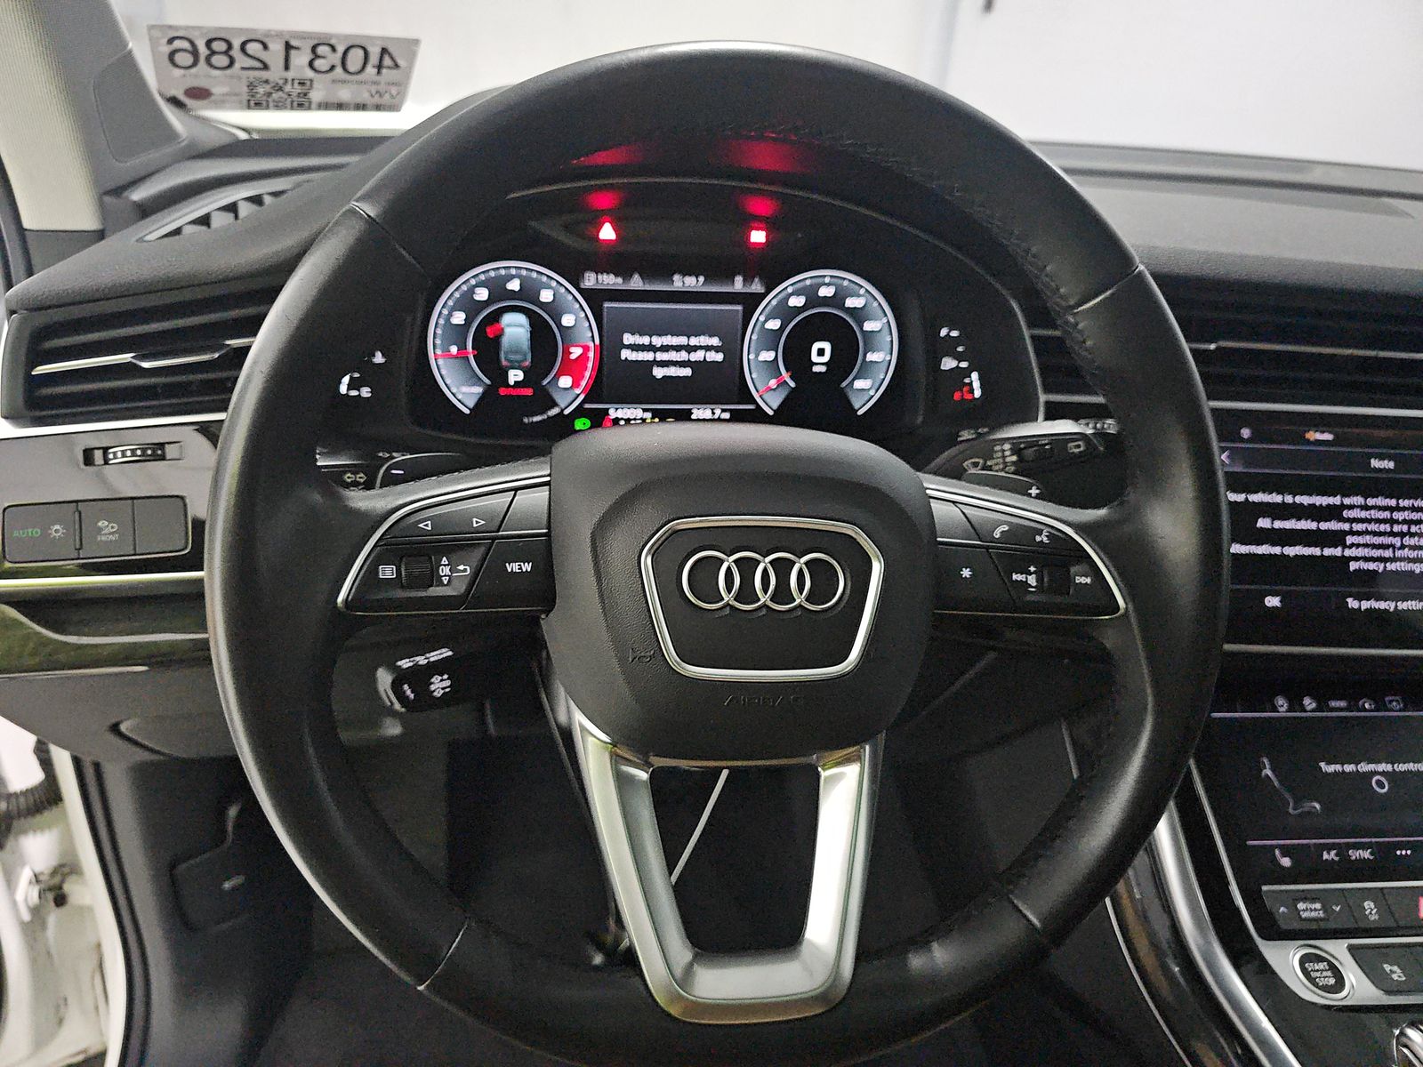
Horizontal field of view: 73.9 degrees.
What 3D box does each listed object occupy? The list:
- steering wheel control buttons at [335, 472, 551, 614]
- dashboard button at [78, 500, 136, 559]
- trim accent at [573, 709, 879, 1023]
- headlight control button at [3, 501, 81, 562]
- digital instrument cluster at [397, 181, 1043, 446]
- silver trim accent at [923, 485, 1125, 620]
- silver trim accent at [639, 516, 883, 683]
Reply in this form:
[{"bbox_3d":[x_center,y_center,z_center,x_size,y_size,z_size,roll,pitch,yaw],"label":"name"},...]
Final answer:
[{"bbox_3d":[-0.095,0.003,0.346,0.075,0.055,0.019,1,-14,-17],"label":"steering wheel control buttons"},{"bbox_3d":[-0.295,-0.002,0.464,0.025,0.027,0.010,-4,2,-10],"label":"dashboard button"},{"bbox_3d":[0.013,0.128,0.367,0.124,0.036,0.110,1,71,-10],"label":"trim accent"},{"bbox_3d":[-0.322,0.000,0.459,0.032,0.026,0.010,-4,2,-10],"label":"headlight control button"},{"bbox_3d":[-0.017,-0.121,0.554,0.420,0.150,0.080,-1,2,-10],"label":"digital instrument cluster"},{"bbox_3d":[0.125,0.006,0.385,0.080,0.054,0.021,2,-8,5],"label":"silver trim accent"},{"bbox_3d":[0.019,0.025,0.346,0.090,0.061,0.012,1,8,-10],"label":"silver trim accent"}]

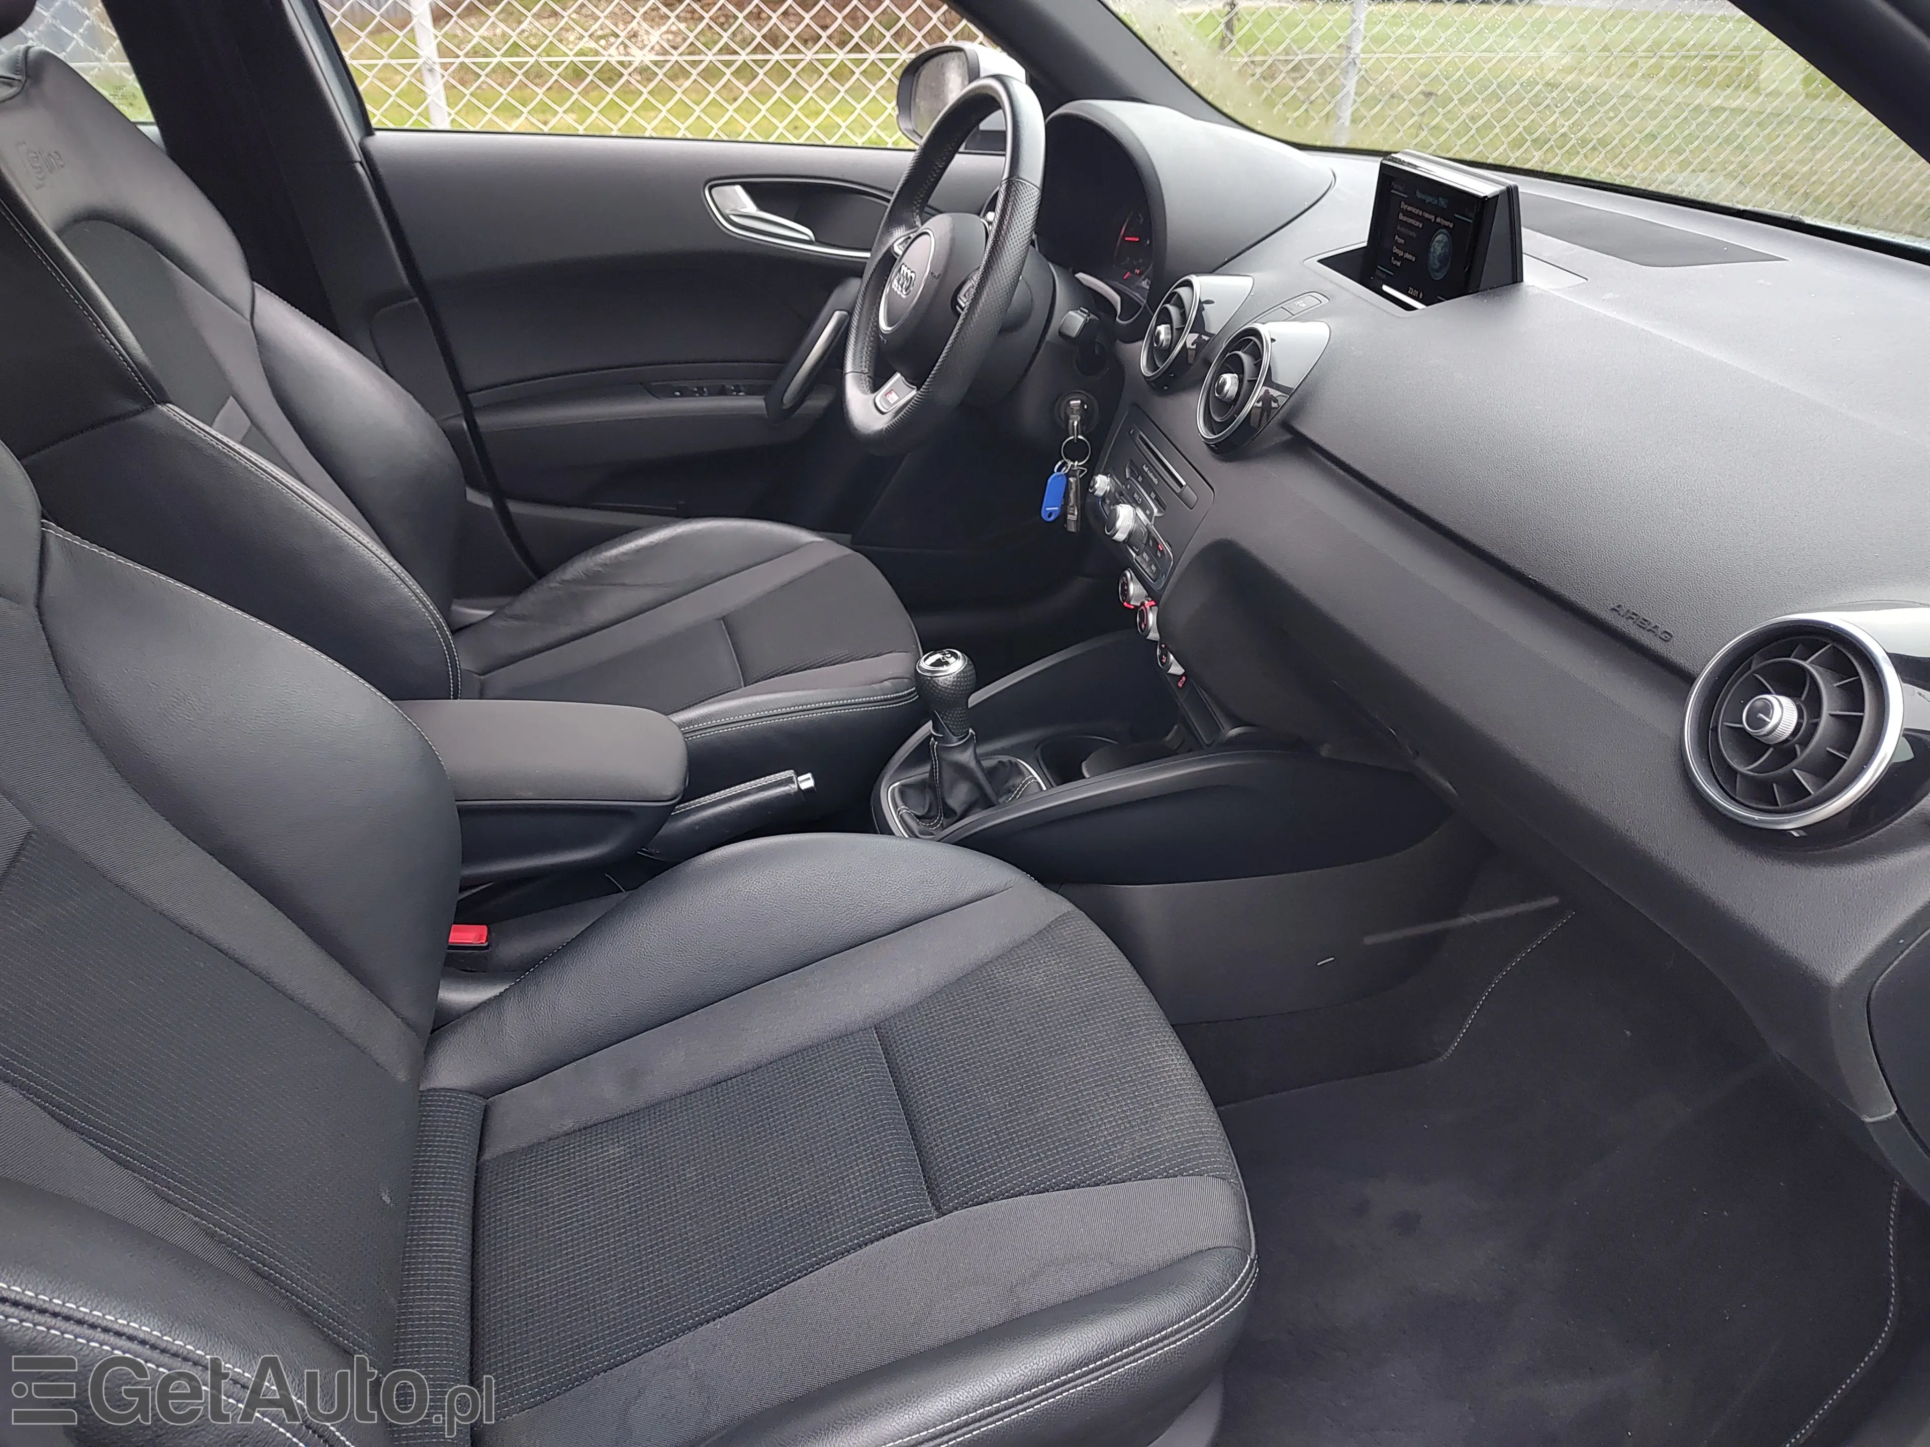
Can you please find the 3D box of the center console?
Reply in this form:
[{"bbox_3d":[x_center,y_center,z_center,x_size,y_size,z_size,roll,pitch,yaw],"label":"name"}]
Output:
[{"bbox_3d":[0.170,0.000,1.139,0.500,0.500,0.270,-9,33,-14],"label":"center console"}]

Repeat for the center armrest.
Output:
[{"bbox_3d":[-0.349,0.043,0.988,0.275,0.100,0.135,-4,32,-17],"label":"center armrest"}]

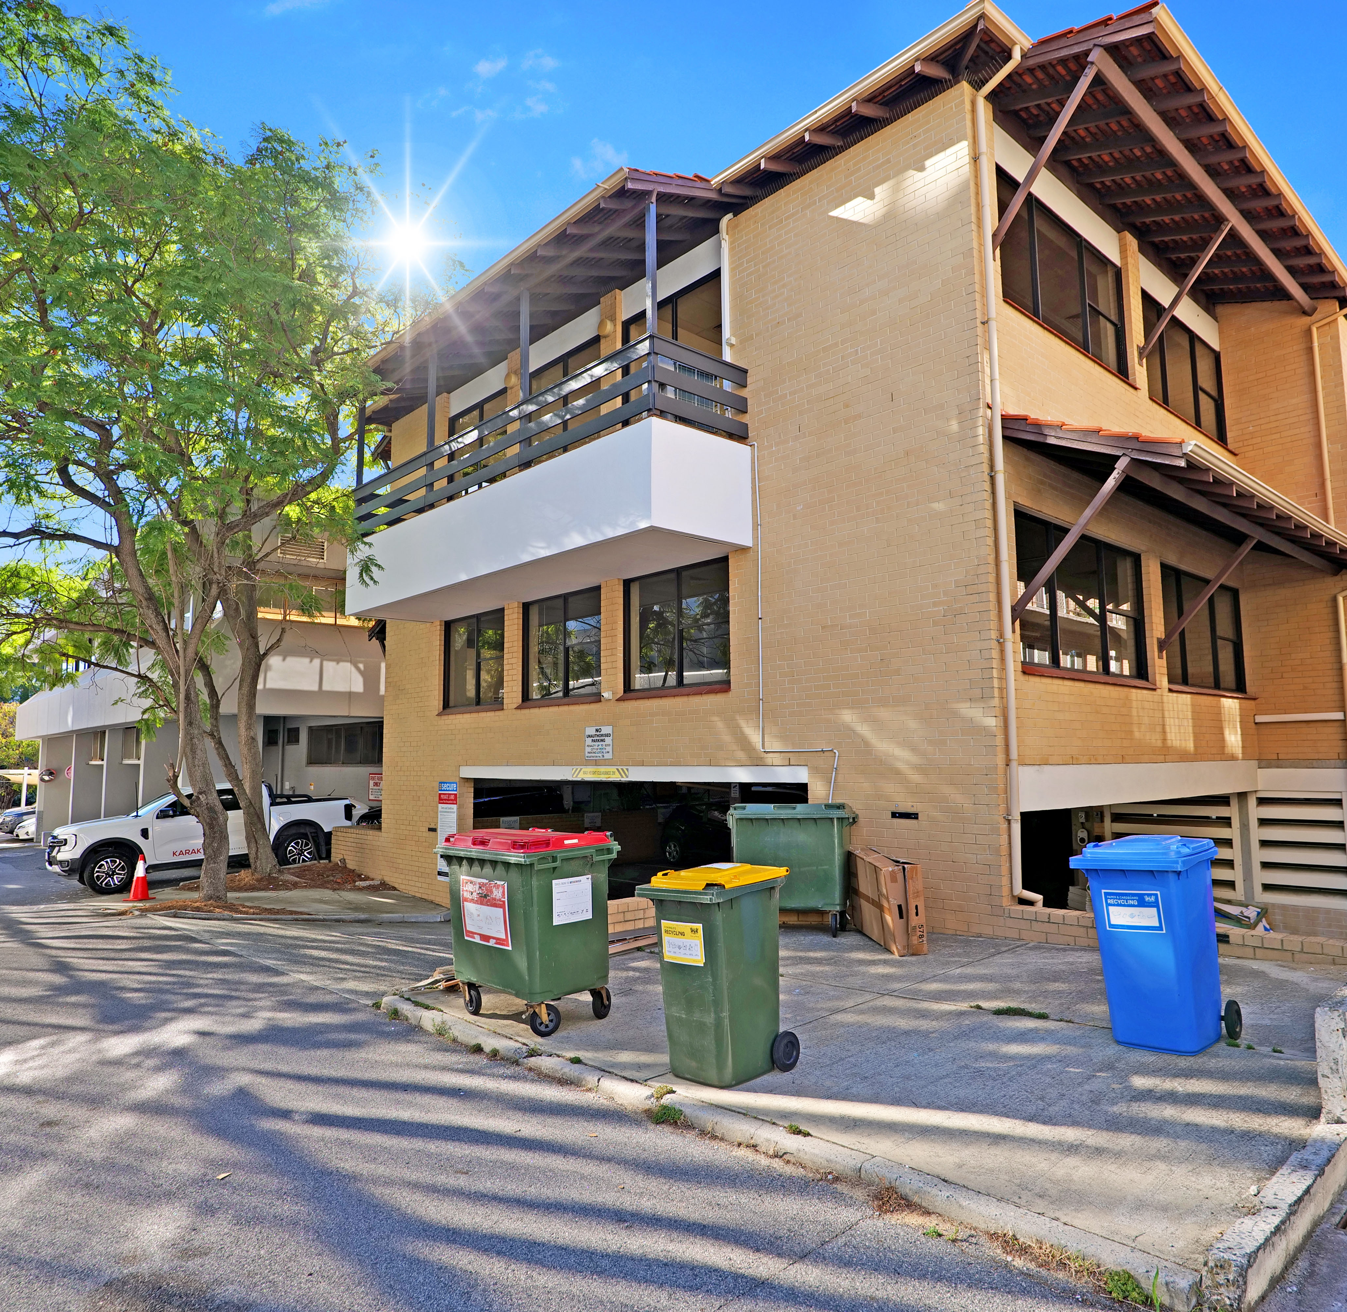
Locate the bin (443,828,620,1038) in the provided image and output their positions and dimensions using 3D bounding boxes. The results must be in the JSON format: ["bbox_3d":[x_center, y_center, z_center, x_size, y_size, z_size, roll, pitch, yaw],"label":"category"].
[{"bbox_3d":[-1.040,1.860,6.140,0.770,1.220,1.280,5,-8,-40],"label":"bin"}]

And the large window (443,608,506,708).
[{"bbox_3d":[-3.250,0.040,14.270,0.120,1.530,1.950,5,-9,-42],"label":"large window"}]

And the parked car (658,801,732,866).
[{"bbox_3d":[1.400,3.780,18.600,1.720,1.480,4.000,5,-9,-43],"label":"parked car"}]

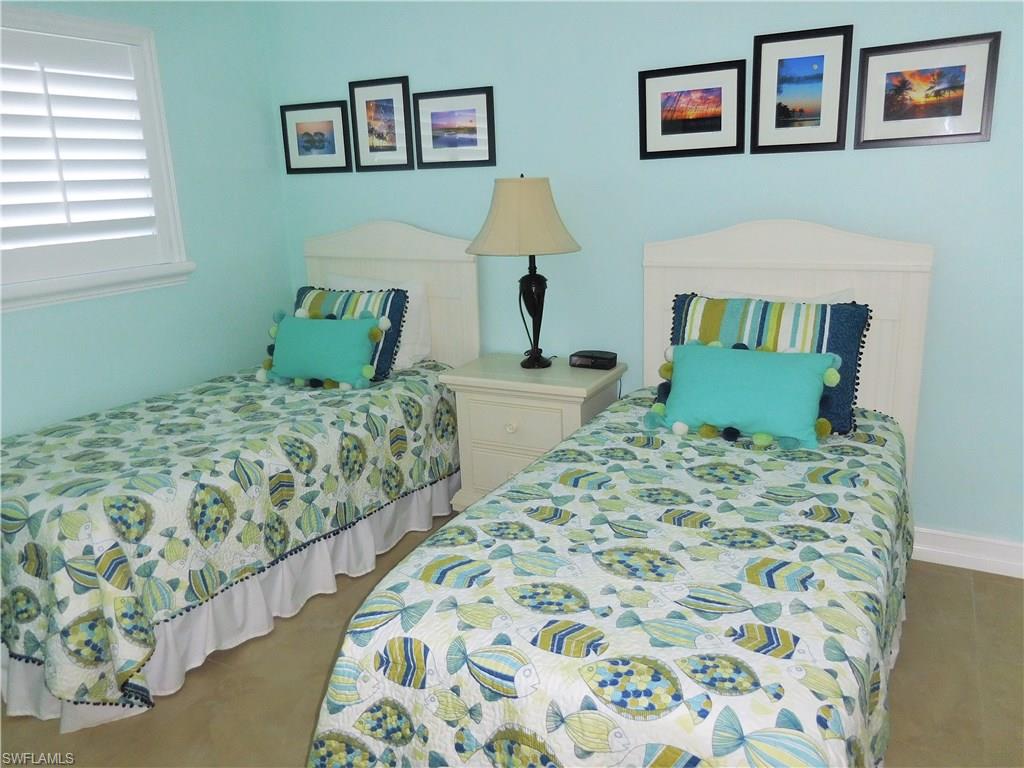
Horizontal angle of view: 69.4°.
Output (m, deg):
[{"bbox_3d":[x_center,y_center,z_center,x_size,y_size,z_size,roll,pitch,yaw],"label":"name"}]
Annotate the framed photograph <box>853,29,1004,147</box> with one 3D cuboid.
[{"bbox_3d":[1.367,-0.962,2.455,0.400,0.322,0.022,6,17,26],"label":"framed photograph"}]

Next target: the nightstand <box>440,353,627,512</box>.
[{"bbox_3d":[0.105,0.264,3.198,0.648,0.670,0.421,6,17,26],"label":"nightstand"}]

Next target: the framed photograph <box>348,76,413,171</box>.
[{"bbox_3d":[-0.597,-1.192,3.421,0.322,0.400,0.022,6,17,26],"label":"framed photograph"}]

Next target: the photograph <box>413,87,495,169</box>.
[{"bbox_3d":[-0.249,-1.121,3.260,0.400,0.322,0.022,6,17,26],"label":"photograph"}]

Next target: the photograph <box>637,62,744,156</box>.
[{"bbox_3d":[0.679,-1.028,2.798,0.400,0.322,0.022,6,17,26],"label":"photograph"}]

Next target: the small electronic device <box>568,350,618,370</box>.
[{"bbox_3d":[0.355,-0.103,3.145,0.188,0.047,0.120,6,17,26],"label":"small electronic device"}]

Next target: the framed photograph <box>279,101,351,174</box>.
[{"bbox_3d":[-0.947,-1.194,3.606,0.400,0.322,0.022,6,17,26],"label":"framed photograph"}]

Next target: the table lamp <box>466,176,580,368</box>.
[{"bbox_3d":[0.063,-0.448,3.033,0.469,0.793,0.469,-2,15,1],"label":"table lamp"}]

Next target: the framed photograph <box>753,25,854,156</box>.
[{"bbox_3d":[1.020,-1.030,2.618,0.322,0.400,0.022,6,17,26],"label":"framed photograph"}]

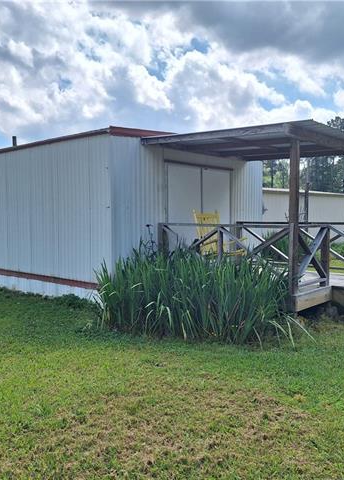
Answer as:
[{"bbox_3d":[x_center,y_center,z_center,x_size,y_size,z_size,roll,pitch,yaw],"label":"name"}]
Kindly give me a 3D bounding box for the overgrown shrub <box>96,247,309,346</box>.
[{"bbox_3d":[0.333,0.607,5.636,2.376,1.023,1.683,2,4,41],"label":"overgrown shrub"}]

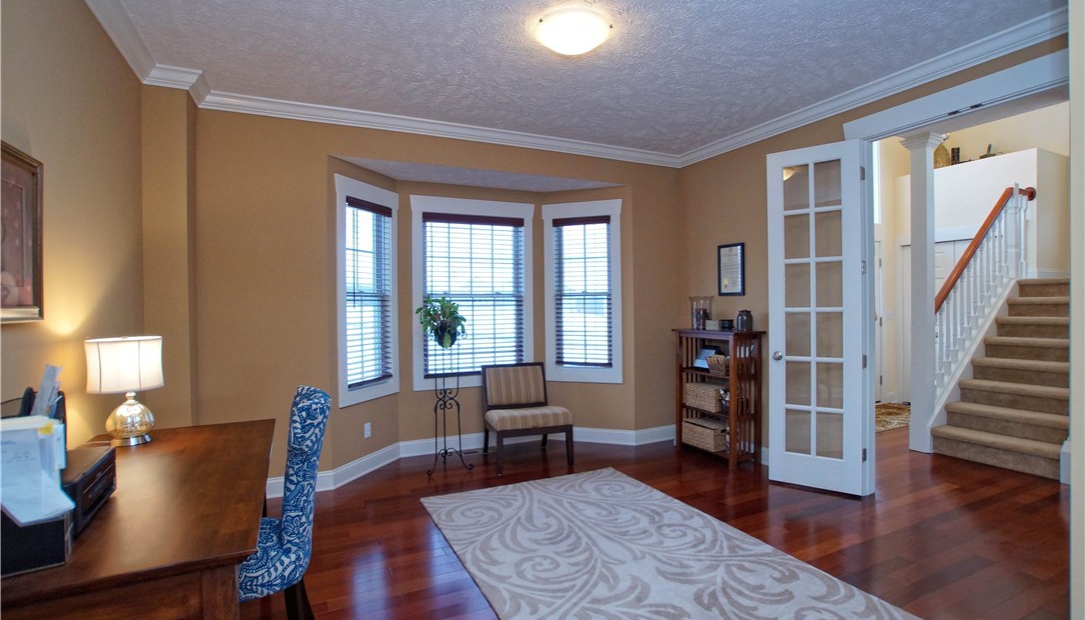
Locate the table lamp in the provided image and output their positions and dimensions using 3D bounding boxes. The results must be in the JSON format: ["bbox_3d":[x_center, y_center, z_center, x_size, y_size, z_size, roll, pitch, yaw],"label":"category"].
[{"bbox_3d":[-1.954,0.374,2.283,0.290,0.495,0.290,-1,1,-26],"label":"table lamp"}]

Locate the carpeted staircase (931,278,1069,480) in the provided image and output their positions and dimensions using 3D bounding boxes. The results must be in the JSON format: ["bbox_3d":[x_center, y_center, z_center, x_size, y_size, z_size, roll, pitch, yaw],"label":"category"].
[{"bbox_3d":[4.382,0.471,4.251,1.740,1.550,0.820,-1,1,-26],"label":"carpeted staircase"}]

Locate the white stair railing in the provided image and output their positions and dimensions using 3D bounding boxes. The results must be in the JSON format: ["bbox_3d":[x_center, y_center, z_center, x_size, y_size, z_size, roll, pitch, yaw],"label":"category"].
[{"bbox_3d":[4.356,-0.249,4.697,1.907,2.040,0.092,-1,1,-25],"label":"white stair railing"}]

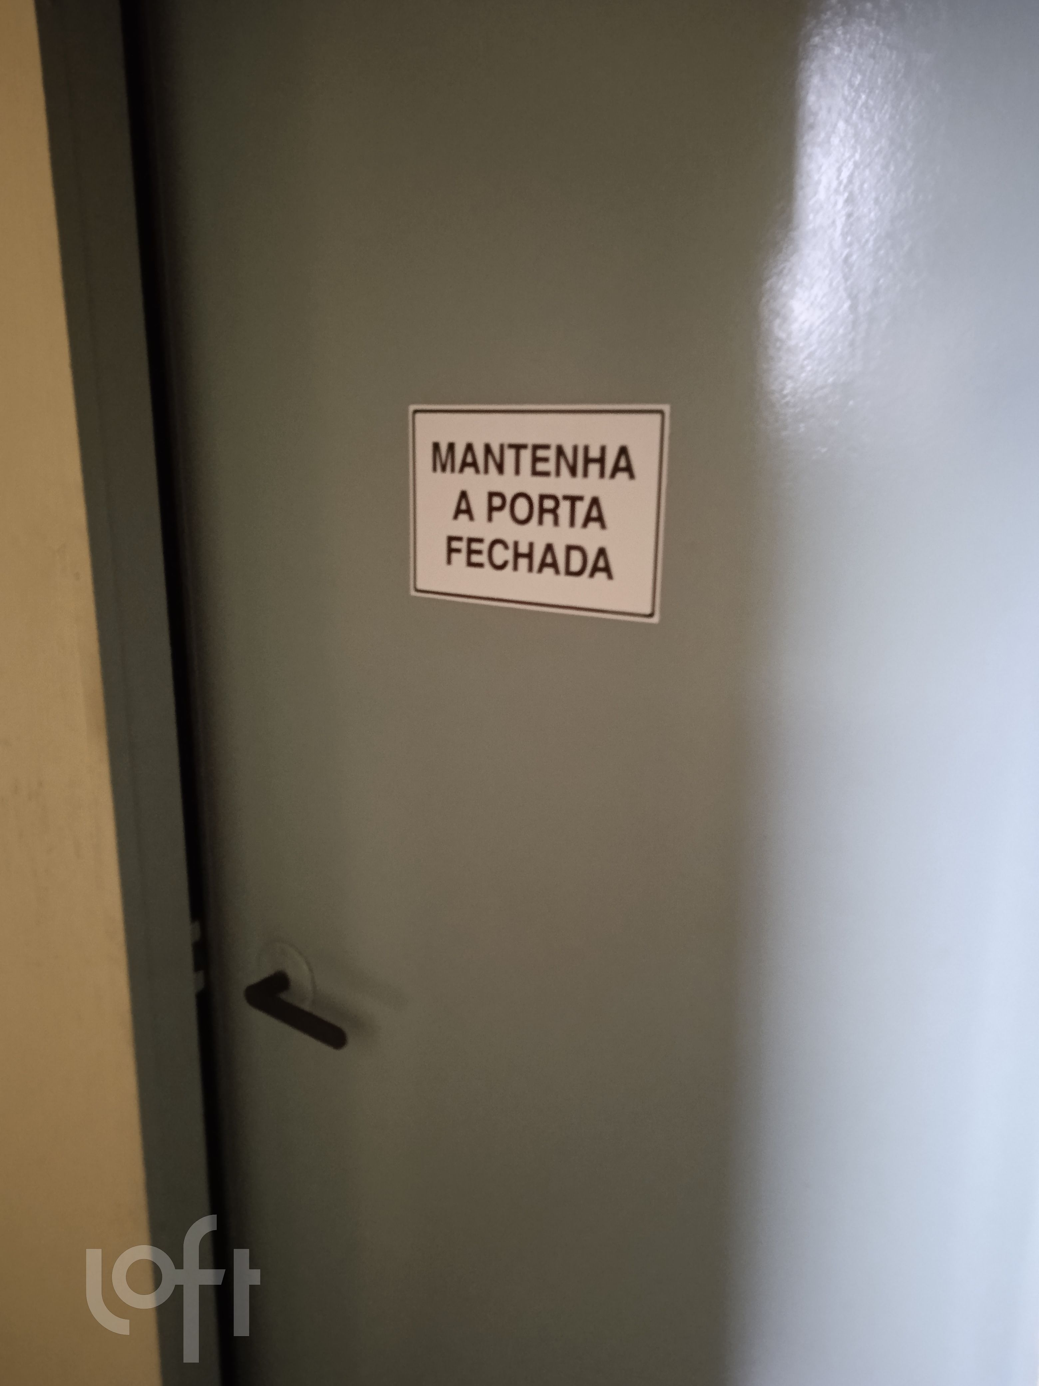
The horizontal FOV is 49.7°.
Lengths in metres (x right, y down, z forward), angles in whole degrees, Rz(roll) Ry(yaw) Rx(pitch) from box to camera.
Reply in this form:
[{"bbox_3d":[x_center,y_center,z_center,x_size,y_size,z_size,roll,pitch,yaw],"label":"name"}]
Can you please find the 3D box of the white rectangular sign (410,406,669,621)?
[{"bbox_3d":[0.007,-0.130,0.790,0.204,0.143,0.005,8,16,28],"label":"white rectangular sign"}]

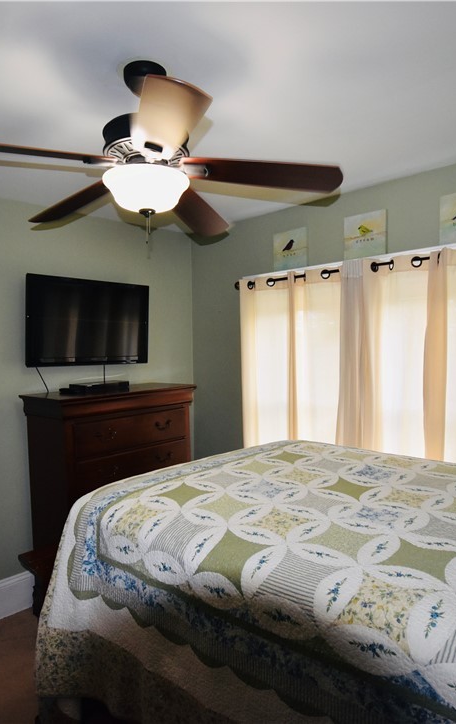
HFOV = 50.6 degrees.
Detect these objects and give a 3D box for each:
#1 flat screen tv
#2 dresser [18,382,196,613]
[{"bbox_3d":[-0.929,-0.265,3.279,0.891,0.570,0.075,-2,4,-45],"label":"flat screen tv"},{"bbox_3d":[-0.733,0.870,3.167,0.455,1.366,1.058,1,2,39],"label":"dresser"}]

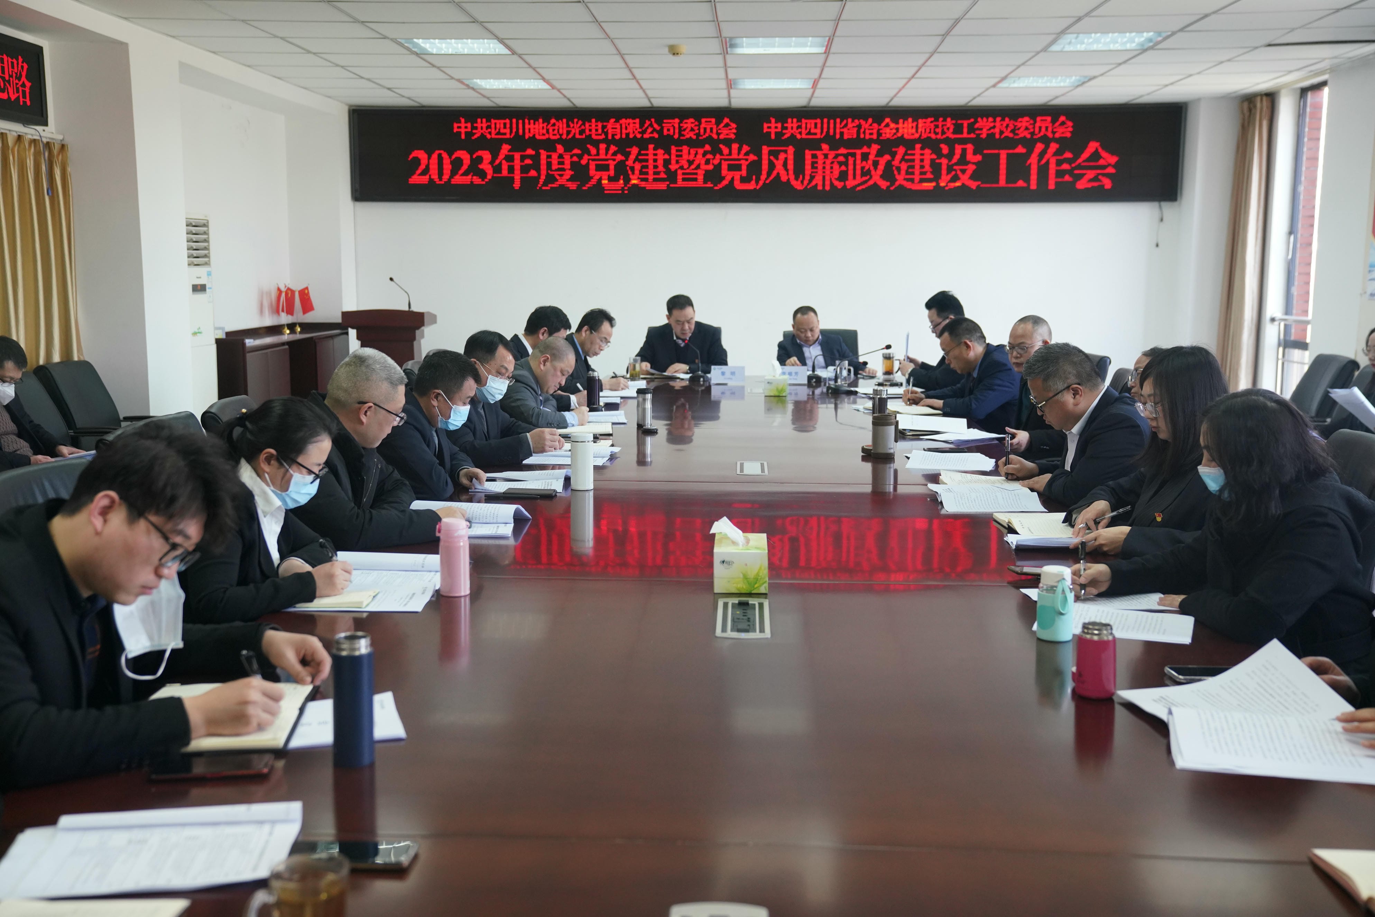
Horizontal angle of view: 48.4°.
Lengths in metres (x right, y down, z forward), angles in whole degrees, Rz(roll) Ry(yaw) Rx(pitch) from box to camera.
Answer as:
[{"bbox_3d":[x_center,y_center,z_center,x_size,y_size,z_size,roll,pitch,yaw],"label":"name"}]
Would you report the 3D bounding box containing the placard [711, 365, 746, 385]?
[{"bbox_3d":[0.247,-0.503,9.174,0.202,0.104,0.070,0,7,3],"label":"placard"}]

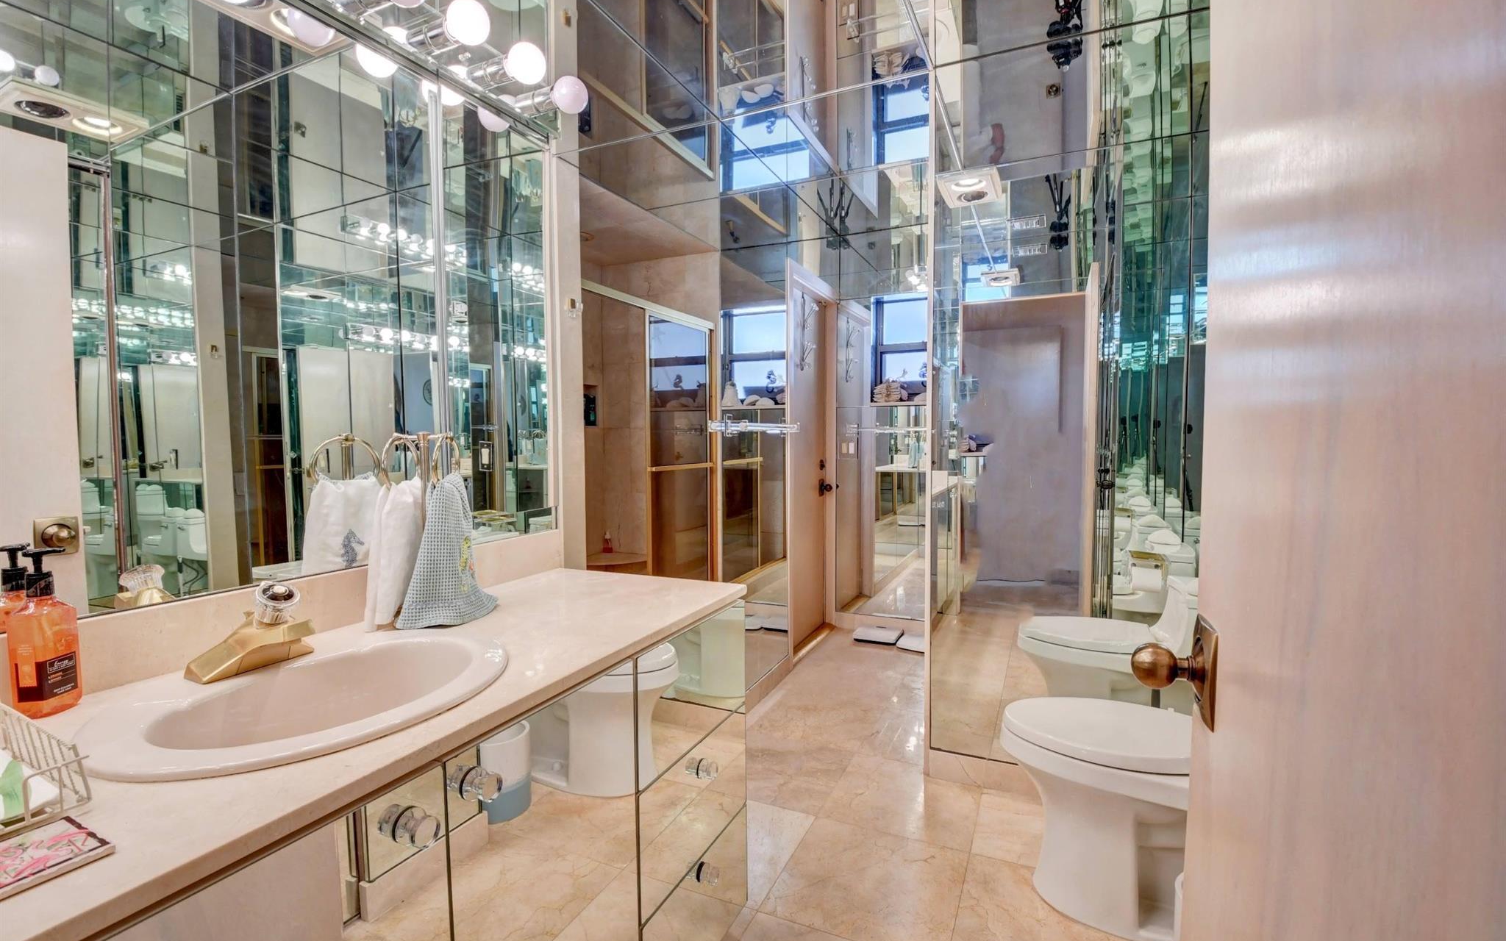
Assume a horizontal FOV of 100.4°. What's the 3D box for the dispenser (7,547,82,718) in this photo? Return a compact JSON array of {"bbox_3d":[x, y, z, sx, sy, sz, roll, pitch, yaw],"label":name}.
[{"bbox_3d":[-0.833,0.192,0.739,0.055,0.197,0.065,-1,3,-5],"label":"dispenser"}]

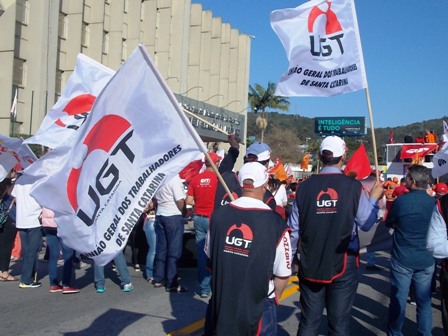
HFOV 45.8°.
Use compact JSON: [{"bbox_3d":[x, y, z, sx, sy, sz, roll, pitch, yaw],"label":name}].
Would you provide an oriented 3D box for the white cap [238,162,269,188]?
[{"bbox_3d":[0.212,0.049,3.450,0.180,0.155,0.260,0,-1,22],"label":"white cap"}]

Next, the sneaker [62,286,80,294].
[{"bbox_3d":[-1.954,1.570,6.800,0.250,0.100,0.090,3,0,-18],"label":"sneaker"}]

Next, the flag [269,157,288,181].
[{"bbox_3d":[1.284,0.012,12.500,0.500,0.600,0.180,0,-1,0],"label":"flag"}]

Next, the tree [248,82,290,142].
[{"bbox_3d":[3.537,-2.870,48.016,4.400,9.800,4.400,3,0,0],"label":"tree"}]

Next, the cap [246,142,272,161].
[{"bbox_3d":[0.294,-0.119,4.148,0.180,0.150,0.260,2,0,37],"label":"cap"}]

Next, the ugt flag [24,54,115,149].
[{"bbox_3d":[-1.158,-0.428,4.500,0.800,0.900,0.250,29,0,0],"label":"ugt flag"}]

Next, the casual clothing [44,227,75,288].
[{"bbox_3d":[-2.055,1.097,6.650,0.320,0.800,0.340,0,-1,-30],"label":"casual clothing"}]

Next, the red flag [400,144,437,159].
[{"bbox_3d":[10.264,-0.871,28.000,1.850,0.720,0.250,2,0,24],"label":"red flag"}]

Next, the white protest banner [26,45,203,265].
[{"bbox_3d":[-0.760,-0.035,3.700,1.250,1.120,0.350,-36,0,-7],"label":"white protest banner"}]

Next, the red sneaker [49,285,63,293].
[{"bbox_3d":[-2.159,1.573,6.900,0.250,0.100,0.090,3,0,-18],"label":"red sneaker"}]

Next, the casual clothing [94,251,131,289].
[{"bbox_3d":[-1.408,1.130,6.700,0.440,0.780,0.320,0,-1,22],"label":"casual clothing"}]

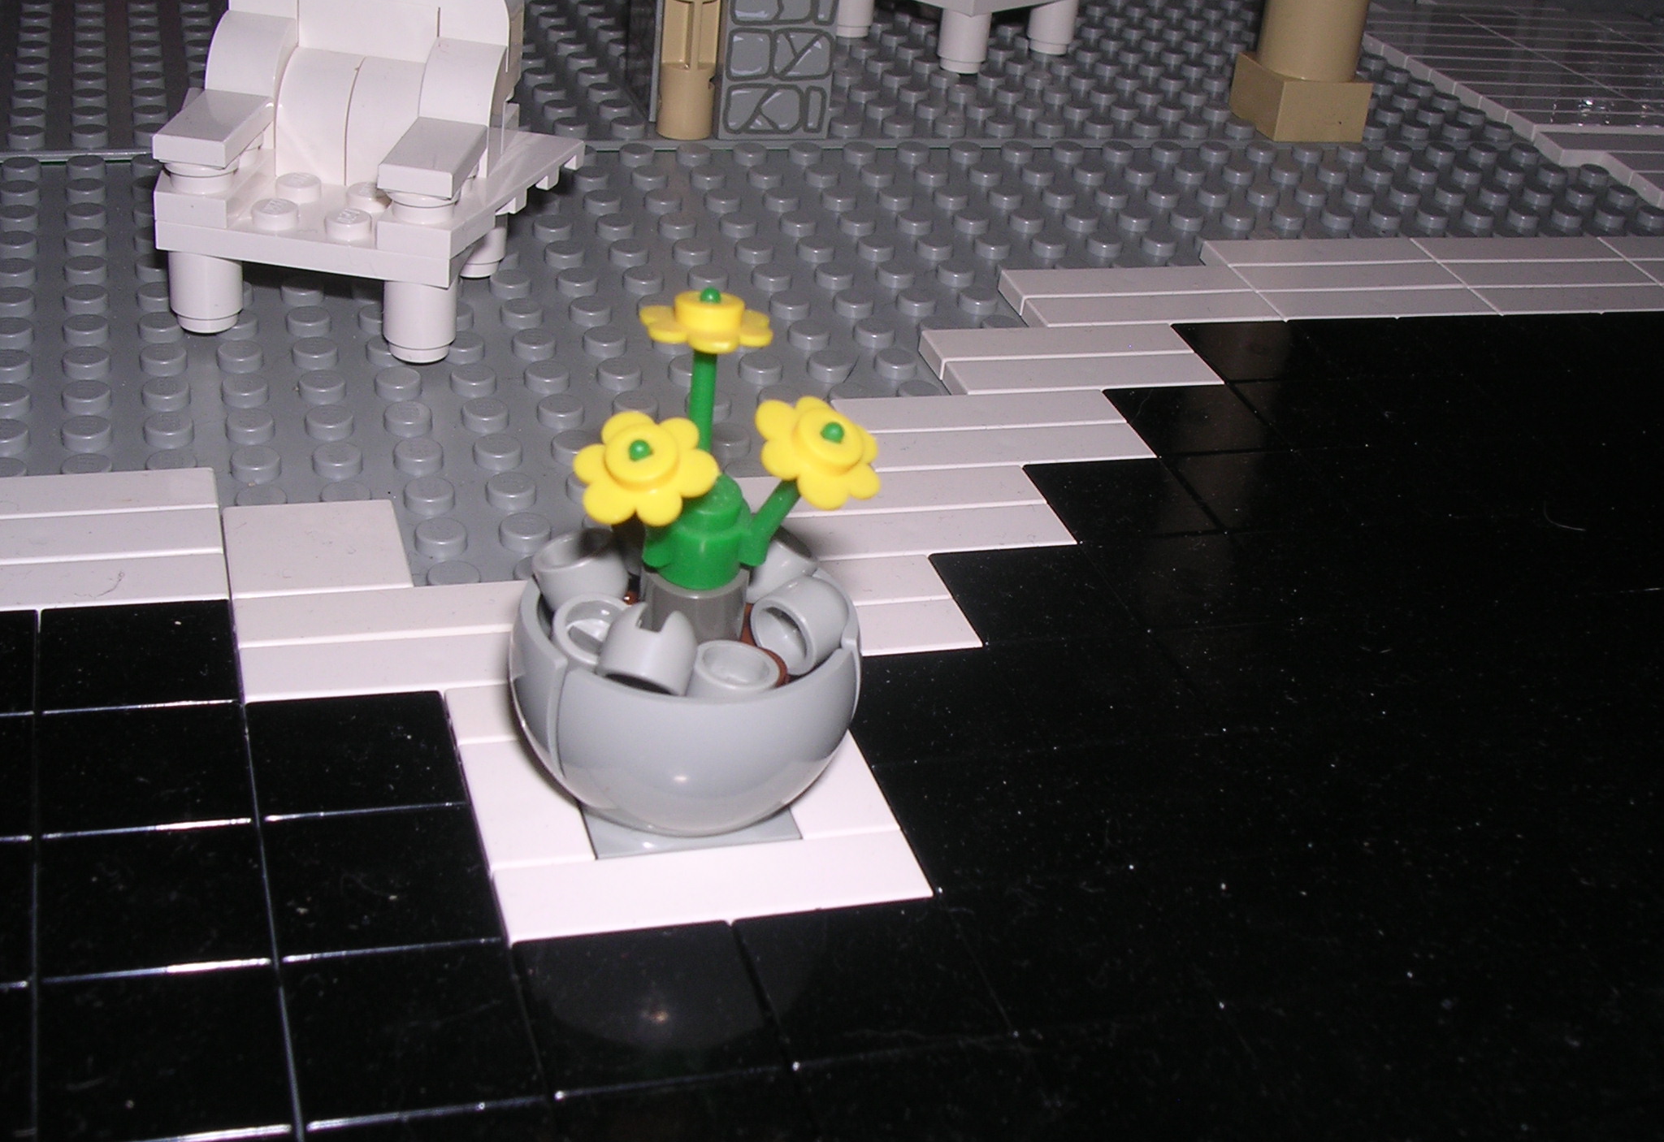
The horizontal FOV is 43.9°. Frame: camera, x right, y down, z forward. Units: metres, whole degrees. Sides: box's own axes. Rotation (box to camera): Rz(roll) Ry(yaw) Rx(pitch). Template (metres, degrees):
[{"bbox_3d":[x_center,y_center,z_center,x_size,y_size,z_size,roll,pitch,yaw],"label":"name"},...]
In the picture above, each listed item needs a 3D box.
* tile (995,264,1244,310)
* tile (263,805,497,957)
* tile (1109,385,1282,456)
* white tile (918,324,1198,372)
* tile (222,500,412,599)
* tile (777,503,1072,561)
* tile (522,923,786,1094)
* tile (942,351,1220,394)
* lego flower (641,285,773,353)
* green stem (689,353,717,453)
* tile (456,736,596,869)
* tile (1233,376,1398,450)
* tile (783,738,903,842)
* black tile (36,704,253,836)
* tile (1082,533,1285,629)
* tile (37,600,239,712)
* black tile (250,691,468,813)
[{"bbox_3d":[0.038,-0.035,0.263,0.032,0.003,0.008,-4,32,-17],"label":"tile"},{"bbox_3d":[-0.033,0.024,0.151,0.016,0.003,0.016,-4,32,-17],"label":"tile"},{"bbox_3d":[0.040,-0.016,0.231,0.016,0.003,0.016,-4,32,-17],"label":"tile"},{"bbox_3d":[0.027,-0.026,0.245,0.032,0.003,0.008,-4,32,-17],"label":"white tile"},{"bbox_3d":[-0.047,-0.001,0.188,0.016,0.003,0.016,-4,32,-17],"label":"tile"},{"bbox_3d":[0.008,-0.002,0.203,0.032,0.003,0.008,-4,32,-17],"label":"tile"},{"bbox_3d":[-0.013,0.031,0.143,0.016,0.003,0.016,-4,32,-17],"label":"tile"},{"bbox_3d":[0.029,-0.021,0.238,0.032,0.003,0.008,-4,32,-17],"label":"tile"},{"bbox_3d":[-0.009,-0.018,0.150,0.010,0.003,0.010,-4,24,-17],"label":"lego flower"},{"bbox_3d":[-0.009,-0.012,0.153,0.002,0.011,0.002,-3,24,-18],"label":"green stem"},{"bbox_3d":[-0.024,0.019,0.161,0.008,0.003,0.016,-4,32,-17],"label":"tile"},{"bbox_3d":[0.055,-0.017,0.236,0.016,0.003,0.016,-4,32,-17],"label":"tile"},{"bbox_3d":[-0.001,0.018,0.168,0.008,0.003,0.016,-4,32,-17],"label":"tile"},{"bbox_3d":[-0.053,0.016,0.159,0.016,0.003,0.016,-4,32,-17],"label":"black tile"},{"bbox_3d":[0.034,0.002,0.200,0.016,0.003,0.016,-4,32,-17],"label":"tile"},{"bbox_3d":[-0.058,0.008,0.173,0.016,0.003,0.016,-4,32,-17],"label":"tile"},{"bbox_3d":[-0.038,0.016,0.164,0.016,0.003,0.016,-4,32,-17],"label":"black tile"}]

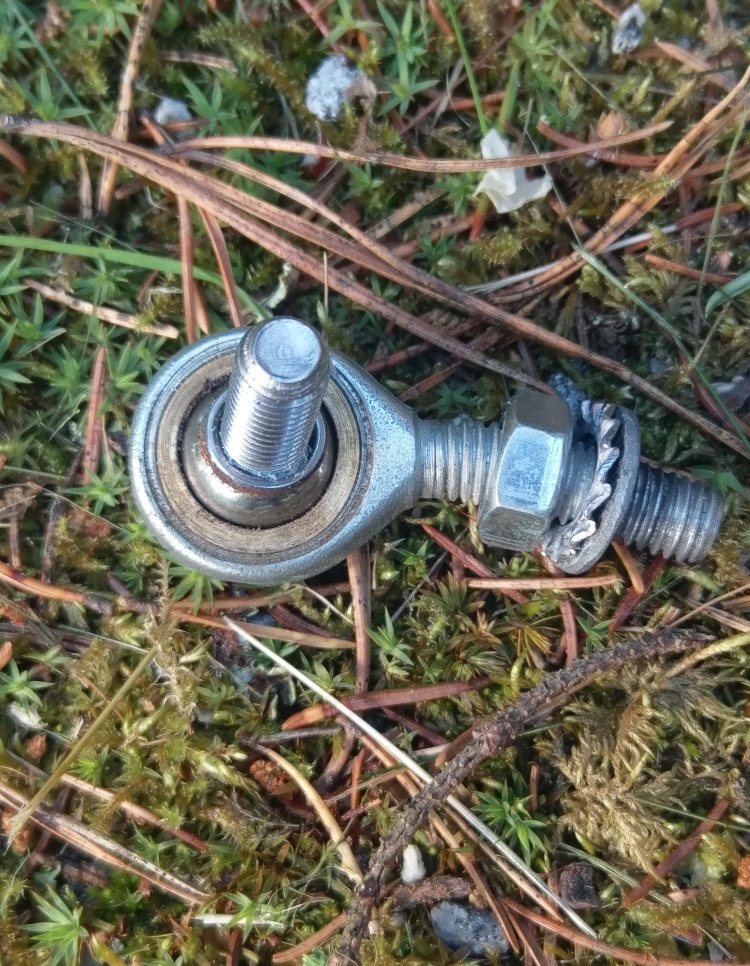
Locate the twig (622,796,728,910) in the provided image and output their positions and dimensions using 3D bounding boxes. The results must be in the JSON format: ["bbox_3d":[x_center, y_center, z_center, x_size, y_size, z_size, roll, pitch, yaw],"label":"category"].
[{"bbox_3d":[0.024,0.029,0.059,0.012,0.001,0.001,-44,88,-2],"label":"twig"}]

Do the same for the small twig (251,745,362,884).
[{"bbox_3d":[-0.005,0.026,0.059,0.002,0.001,0.013,-39,87,-2],"label":"small twig"}]

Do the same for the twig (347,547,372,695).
[{"bbox_3d":[-0.001,0.011,0.060,0.002,0.001,0.012,-2,87,0],"label":"twig"}]

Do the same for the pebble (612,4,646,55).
[{"bbox_3d":[0.021,-0.038,0.063,0.002,0.002,0.005,23,87,1],"label":"pebble"}]

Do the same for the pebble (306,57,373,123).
[{"bbox_3d":[-0.003,-0.033,0.063,0.006,0.004,0.005,0,87,0],"label":"pebble"}]

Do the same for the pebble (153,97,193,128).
[{"bbox_3d":[-0.017,-0.031,0.063,0.003,0.002,0.003,0,87,0],"label":"pebble"}]

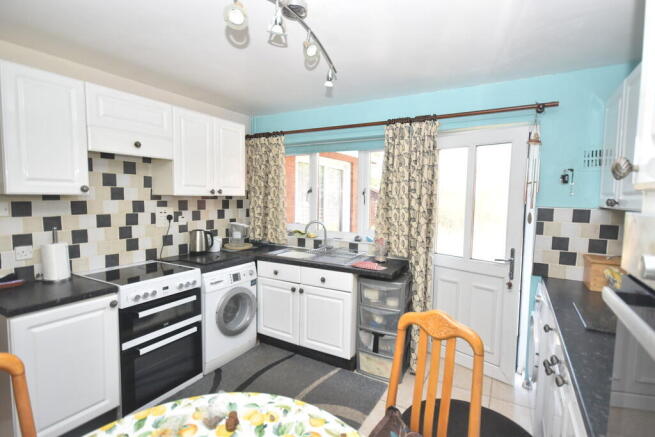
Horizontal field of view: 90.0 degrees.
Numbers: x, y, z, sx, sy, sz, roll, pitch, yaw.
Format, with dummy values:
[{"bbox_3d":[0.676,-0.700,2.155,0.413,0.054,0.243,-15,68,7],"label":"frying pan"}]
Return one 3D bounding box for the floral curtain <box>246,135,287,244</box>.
[{"bbox_3d":[-0.679,-0.313,3.605,0.550,1.160,0.120,3,5,30],"label":"floral curtain"}]

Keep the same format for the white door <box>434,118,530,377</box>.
[{"bbox_3d":[1.145,0.283,2.683,0.750,1.980,0.065,3,5,30],"label":"white door"}]

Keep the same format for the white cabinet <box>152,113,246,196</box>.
[{"bbox_3d":[-1.161,-0.564,3.027,0.316,0.703,0.795,3,5,30],"label":"white cabinet"}]

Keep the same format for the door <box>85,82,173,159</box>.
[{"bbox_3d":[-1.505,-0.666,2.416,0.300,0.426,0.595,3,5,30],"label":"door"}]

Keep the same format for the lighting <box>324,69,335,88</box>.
[{"bbox_3d":[0.015,-0.906,2.120,0.062,0.110,0.065,1,4,0],"label":"lighting"}]

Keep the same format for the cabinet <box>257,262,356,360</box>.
[{"bbox_3d":[-0.091,0.763,3.136,1.015,0.723,0.547,3,5,30],"label":"cabinet"}]

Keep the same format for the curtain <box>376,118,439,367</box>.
[{"bbox_3d":[0.647,0.216,2.813,0.515,2.065,0.180,3,5,30],"label":"curtain"}]

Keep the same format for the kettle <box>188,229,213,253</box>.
[{"bbox_3d":[-1.187,0.217,3.086,0.225,0.245,0.160,-1,4,-21],"label":"kettle"}]

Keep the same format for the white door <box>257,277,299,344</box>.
[{"bbox_3d":[-0.459,0.844,3.039,0.470,0.556,0.022,3,4,30],"label":"white door"}]

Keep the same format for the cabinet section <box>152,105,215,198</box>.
[{"bbox_3d":[-1.253,-0.553,2.858,0.300,0.706,0.406,3,4,30],"label":"cabinet section"}]

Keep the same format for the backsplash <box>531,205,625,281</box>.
[{"bbox_3d":[1.755,0.186,2.313,0.496,0.516,0.020,3,5,30],"label":"backsplash"}]

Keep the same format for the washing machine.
[{"bbox_3d":[-1.069,0.813,2.985,0.590,0.827,0.599,3,5,30],"label":"washing machine"}]

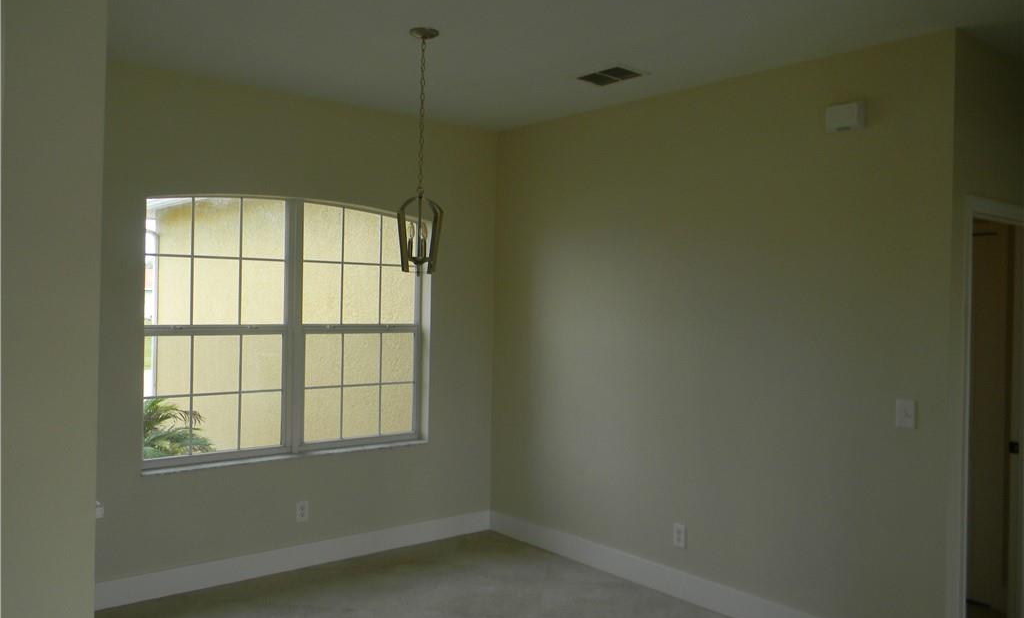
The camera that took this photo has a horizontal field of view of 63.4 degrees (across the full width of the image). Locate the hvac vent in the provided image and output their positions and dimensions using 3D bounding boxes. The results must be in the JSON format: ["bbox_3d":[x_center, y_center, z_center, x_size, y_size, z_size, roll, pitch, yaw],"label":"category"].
[{"bbox_3d":[0.516,-1.217,4.365,0.225,0.025,0.315,0,1,-40],"label":"hvac vent"}]

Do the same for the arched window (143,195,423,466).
[{"bbox_3d":[-1.284,0.117,4.998,1.803,1.528,0.100,0,1,-40],"label":"arched window"}]

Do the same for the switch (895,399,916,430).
[{"bbox_3d":[1.714,0.458,3.613,0.014,0.123,0.080,0,1,-40],"label":"switch"}]

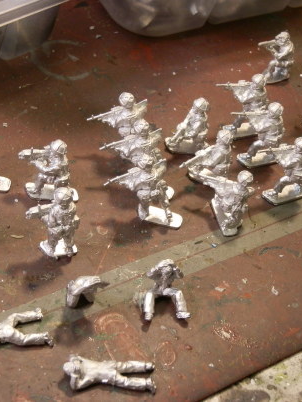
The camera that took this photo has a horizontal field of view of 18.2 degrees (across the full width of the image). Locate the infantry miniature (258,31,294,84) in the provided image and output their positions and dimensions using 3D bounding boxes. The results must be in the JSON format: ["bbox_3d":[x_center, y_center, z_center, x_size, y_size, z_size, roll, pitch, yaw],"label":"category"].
[{"bbox_3d":[0.041,-0.047,0.316,0.013,0.018,0.007,-16,45,-24],"label":"infantry miniature"}]

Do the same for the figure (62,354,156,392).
[{"bbox_3d":[-0.010,0.043,0.235,0.023,0.005,0.008,5,43,-5],"label":"figure"}]

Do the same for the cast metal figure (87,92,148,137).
[{"bbox_3d":[-0.007,-0.021,0.276,0.021,0.022,0.009,-4,41,-12],"label":"cast metal figure"}]

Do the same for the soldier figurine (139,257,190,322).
[{"bbox_3d":[0.005,0.024,0.252,0.014,0.013,0.011,5,43,-5],"label":"soldier figurine"}]

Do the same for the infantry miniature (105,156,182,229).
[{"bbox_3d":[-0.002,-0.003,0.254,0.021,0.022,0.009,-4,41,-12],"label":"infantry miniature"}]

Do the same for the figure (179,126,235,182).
[{"bbox_3d":[0.018,-0.014,0.290,0.016,0.019,0.007,-2,44,-12],"label":"figure"}]

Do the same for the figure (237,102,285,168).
[{"bbox_3d":[0.034,-0.022,0.299,0.019,0.022,0.008,-9,46,-19],"label":"figure"}]

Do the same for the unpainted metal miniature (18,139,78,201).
[{"bbox_3d":[-0.029,-0.009,0.260,0.016,0.019,0.008,2,40,-5],"label":"unpainted metal miniature"}]

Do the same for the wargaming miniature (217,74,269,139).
[{"bbox_3d":[0.030,-0.031,0.308,0.019,0.022,0.008,-10,47,-20],"label":"wargaming miniature"}]

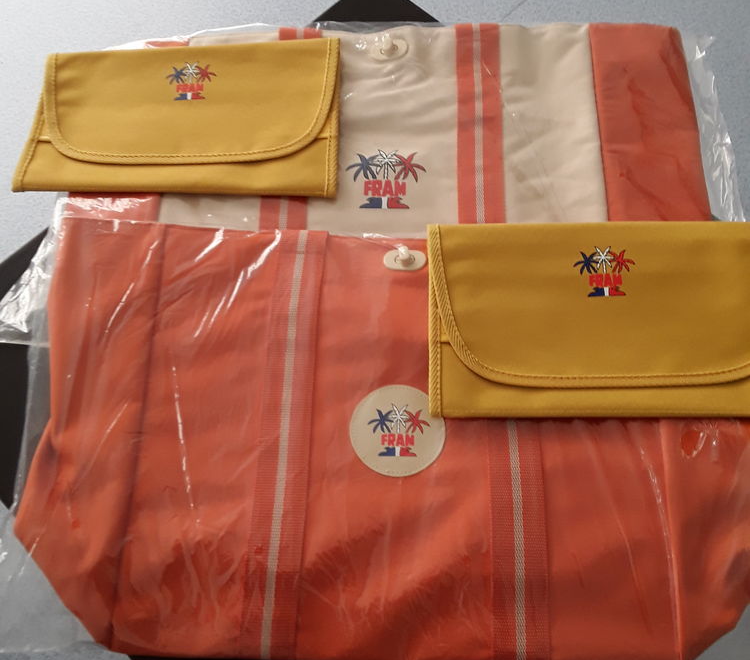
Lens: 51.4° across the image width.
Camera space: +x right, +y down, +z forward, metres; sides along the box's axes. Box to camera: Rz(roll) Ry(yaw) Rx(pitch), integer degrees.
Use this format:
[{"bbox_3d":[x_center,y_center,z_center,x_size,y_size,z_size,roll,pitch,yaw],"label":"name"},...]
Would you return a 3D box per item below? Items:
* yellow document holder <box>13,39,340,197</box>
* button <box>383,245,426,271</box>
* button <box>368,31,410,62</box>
[{"bbox_3d":[-0.158,-0.174,0.647,0.257,0.015,0.153,0,67,2],"label":"yellow document holder"},{"bbox_3d":[0.023,-0.056,0.596,0.034,0.014,0.020,2,67,3],"label":"button"},{"bbox_3d":[0.012,-0.250,0.683,0.034,0.014,0.020,-7,67,-1],"label":"button"}]

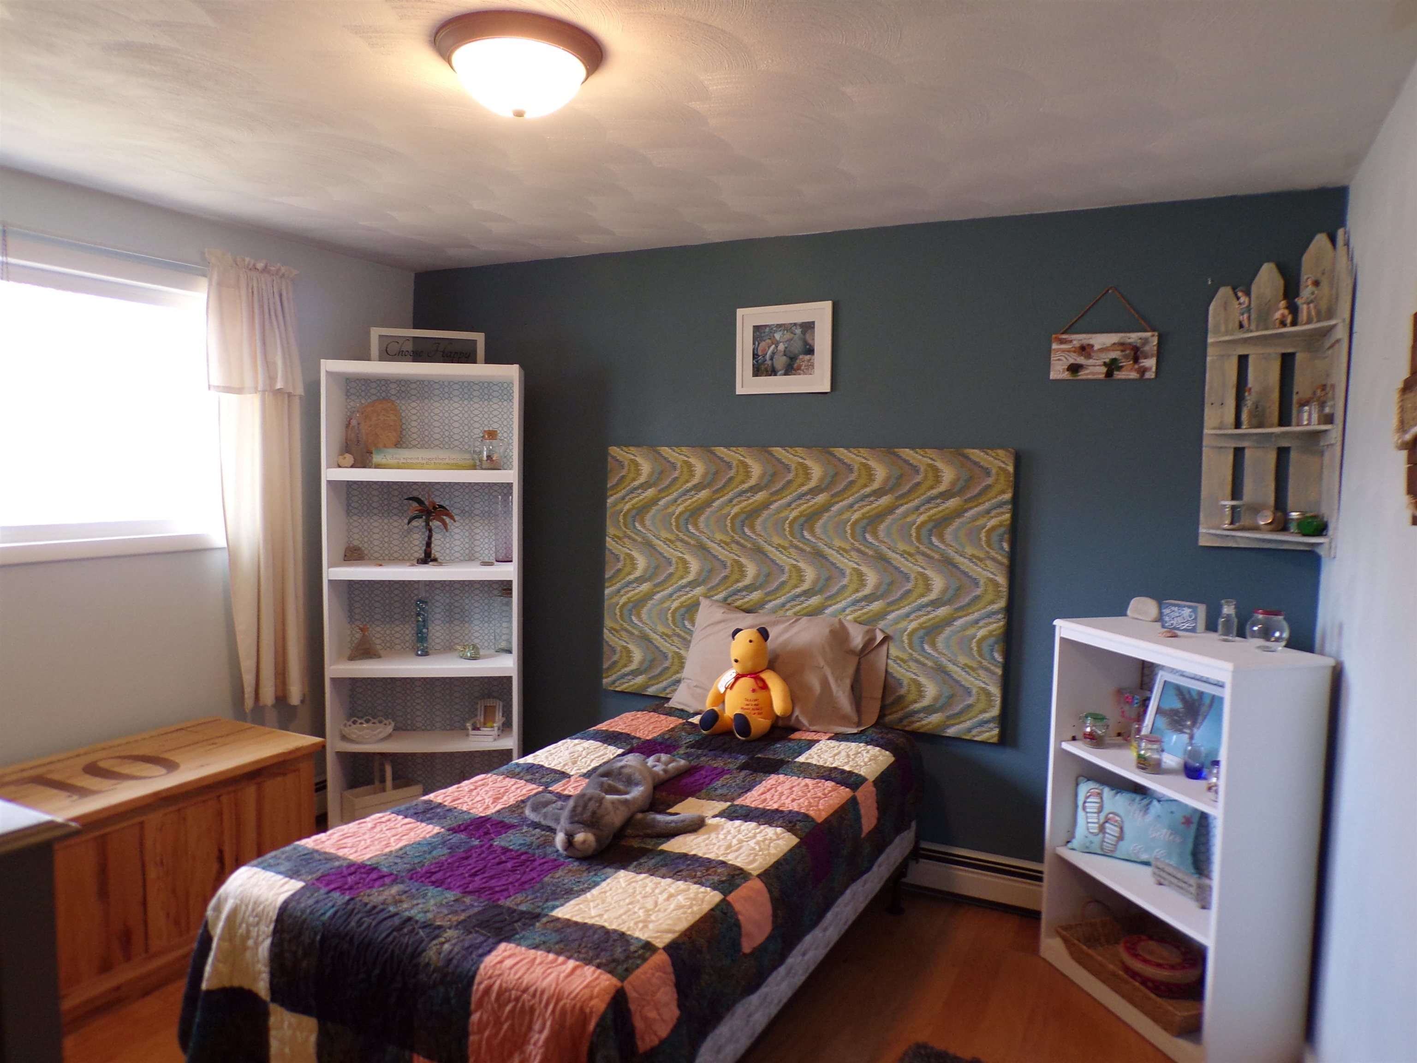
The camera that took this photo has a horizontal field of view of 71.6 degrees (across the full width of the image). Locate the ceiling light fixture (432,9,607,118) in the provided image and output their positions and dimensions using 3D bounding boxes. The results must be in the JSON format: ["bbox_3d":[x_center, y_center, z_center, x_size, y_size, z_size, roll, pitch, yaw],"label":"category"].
[{"bbox_3d":[-0.381,-0.912,1.992,0.335,0.138,0.335,1,4,0],"label":"ceiling light fixture"}]

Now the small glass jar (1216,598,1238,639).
[{"bbox_3d":[1.476,0.253,2.790,0.049,0.115,0.049,3,5,26],"label":"small glass jar"}]

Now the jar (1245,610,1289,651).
[{"bbox_3d":[1.508,0.268,2.647,0.102,0.108,0.102,3,5,26],"label":"jar"}]

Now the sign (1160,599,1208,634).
[{"bbox_3d":[1.427,0.258,2.954,0.044,0.079,0.105,-3,6,-40],"label":"sign"}]

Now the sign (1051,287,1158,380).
[{"bbox_3d":[1.285,-0.640,3.184,0.320,0.293,0.026,3,5,26],"label":"sign"}]

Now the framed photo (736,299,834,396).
[{"bbox_3d":[0.282,-0.681,3.679,0.381,0.326,0.025,3,5,26],"label":"framed photo"}]

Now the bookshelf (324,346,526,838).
[{"bbox_3d":[-1.122,0.297,3.944,0.735,1.903,0.273,1,4,-6],"label":"bookshelf"}]

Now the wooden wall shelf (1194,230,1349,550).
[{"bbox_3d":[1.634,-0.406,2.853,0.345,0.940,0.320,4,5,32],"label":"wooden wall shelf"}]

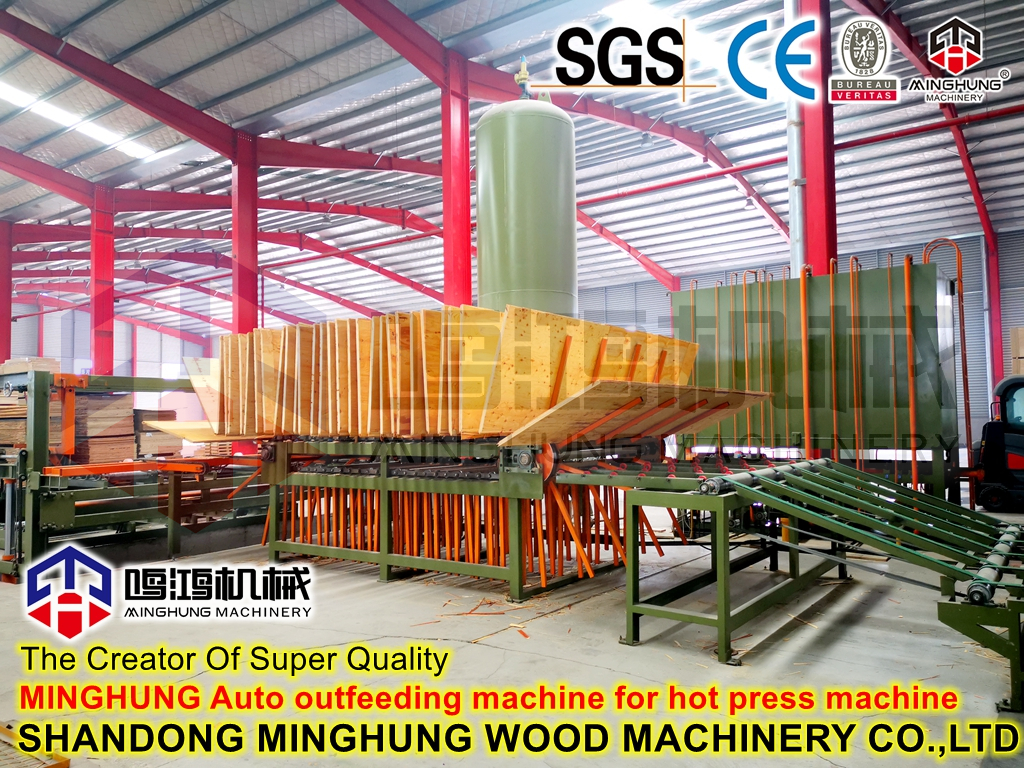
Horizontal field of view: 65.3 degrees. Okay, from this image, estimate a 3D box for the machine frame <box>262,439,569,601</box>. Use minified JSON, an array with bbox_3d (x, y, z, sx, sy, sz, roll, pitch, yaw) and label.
[{"bbox_3d":[-0.645,1.381,9.543,4.108,1.501,2.640,-3,-3,35],"label":"machine frame"}]

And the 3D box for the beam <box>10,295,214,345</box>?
[{"bbox_3d":[-37.540,-6.112,77.718,0.314,0.862,17.836,-3,-12,37],"label":"beam"}]

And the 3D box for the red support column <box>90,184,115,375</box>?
[{"bbox_3d":[-16.714,-2.281,32.541,0.329,11.567,0.705,-3,-4,37],"label":"red support column"}]

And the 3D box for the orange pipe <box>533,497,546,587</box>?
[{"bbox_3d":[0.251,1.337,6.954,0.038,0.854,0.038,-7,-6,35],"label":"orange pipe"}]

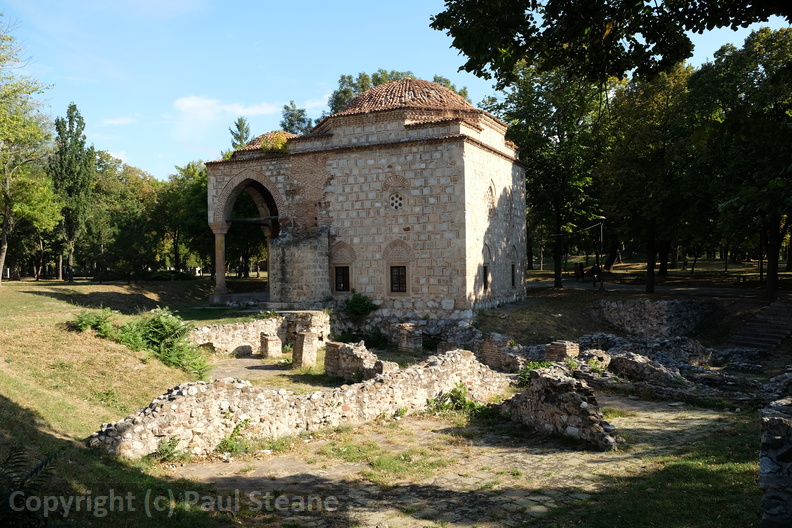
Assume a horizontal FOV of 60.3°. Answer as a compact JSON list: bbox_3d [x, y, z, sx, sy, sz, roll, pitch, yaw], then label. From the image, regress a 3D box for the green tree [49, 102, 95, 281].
[{"bbox_3d":[-31.000,-6.950,65.500,4.400,17.100,4.400,0,0,0],"label":"green tree"}]

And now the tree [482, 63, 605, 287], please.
[{"bbox_3d":[11.100,-6.650,51.000,9.000,16.600,9.000,0,0,0],"label":"tree"}]

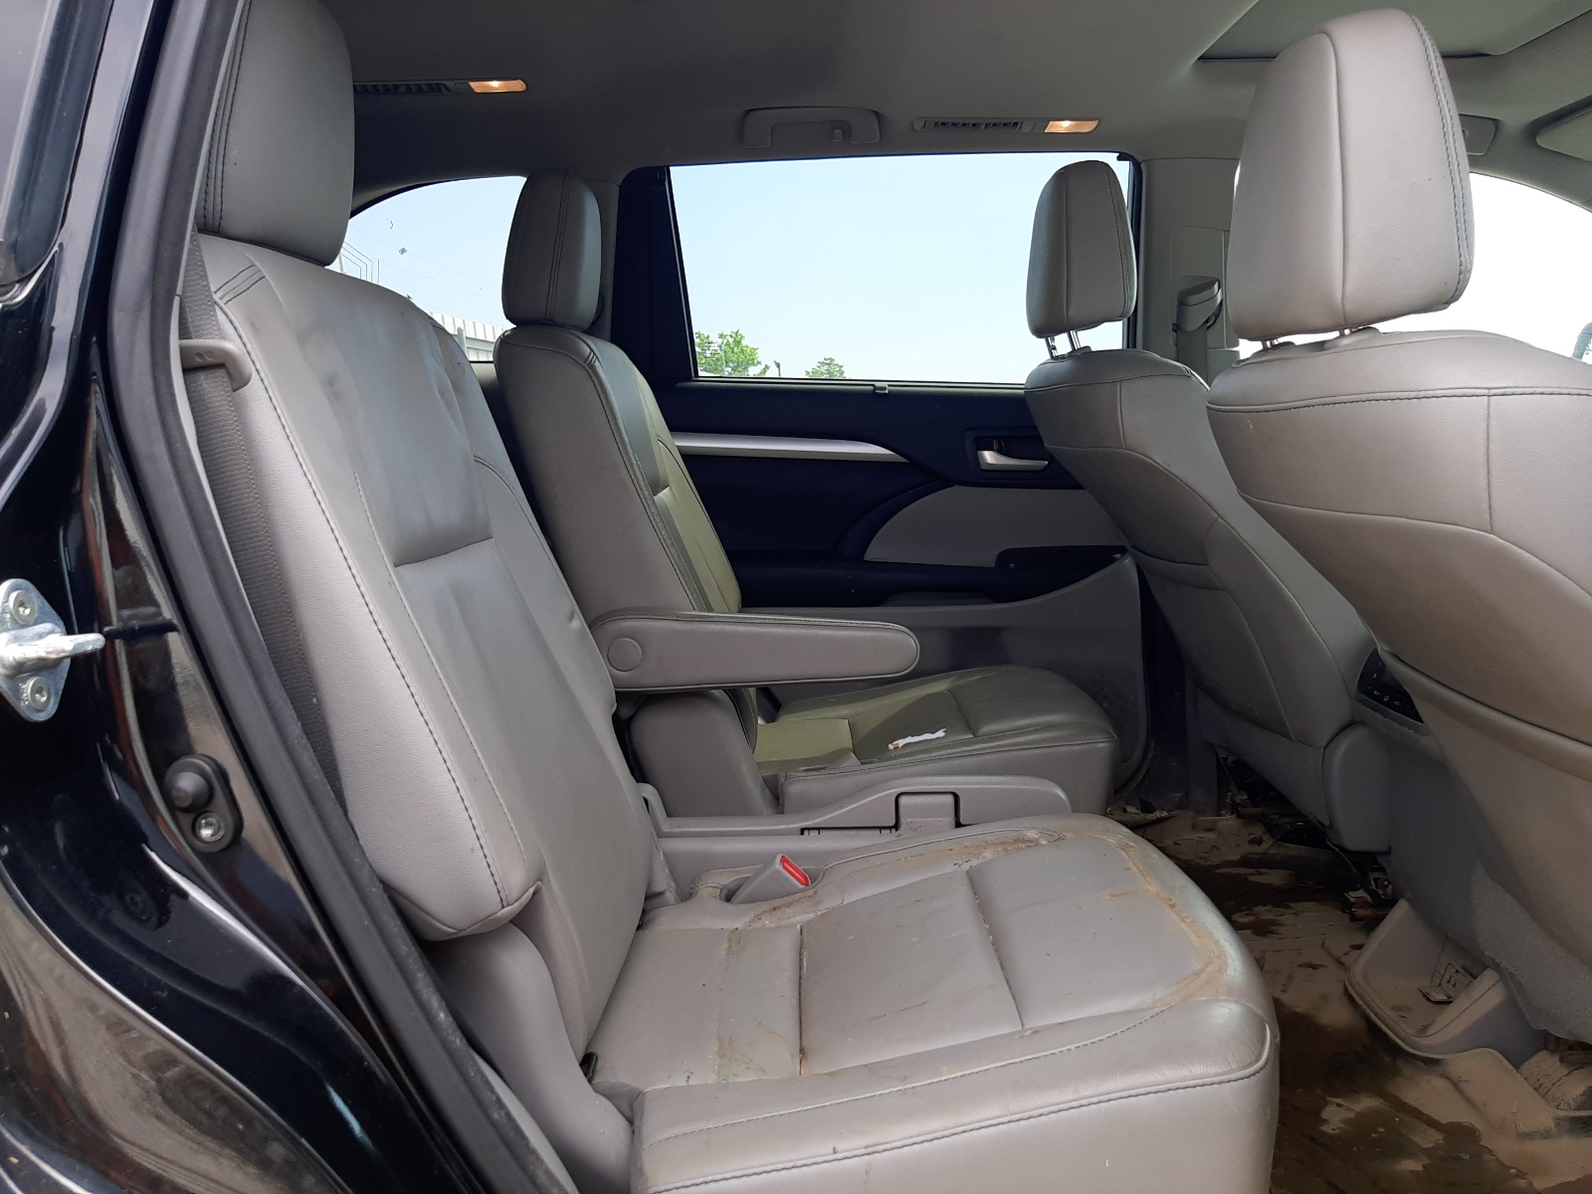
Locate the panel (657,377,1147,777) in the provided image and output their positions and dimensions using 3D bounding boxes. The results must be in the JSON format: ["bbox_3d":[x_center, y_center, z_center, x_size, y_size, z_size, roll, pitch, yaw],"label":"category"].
[{"bbox_3d":[0.180,-0.030,2.223,0.940,0.740,0.140,0,10,-1],"label":"panel"}]

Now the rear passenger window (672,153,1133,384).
[{"bbox_3d":[0.201,-0.573,2.124,0.800,0.400,0.050,0,30,-1],"label":"rear passenger window"}]

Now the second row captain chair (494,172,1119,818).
[{"bbox_3d":[0.046,-0.114,1.871,0.890,1.040,0.560,0,10,-1],"label":"second row captain chair"}]

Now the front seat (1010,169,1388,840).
[{"bbox_3d":[0.796,-0.110,1.891,0.920,1.070,0.540,0,10,-1],"label":"front seat"}]

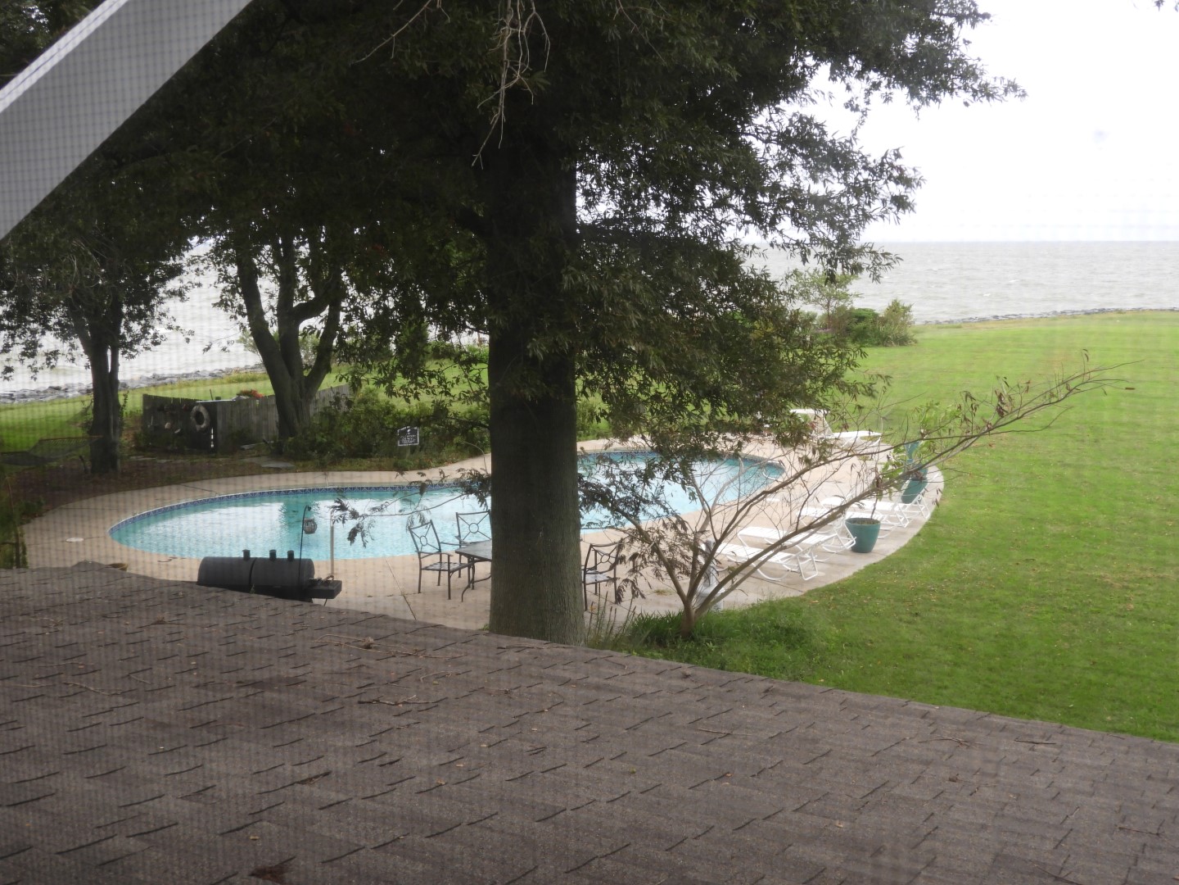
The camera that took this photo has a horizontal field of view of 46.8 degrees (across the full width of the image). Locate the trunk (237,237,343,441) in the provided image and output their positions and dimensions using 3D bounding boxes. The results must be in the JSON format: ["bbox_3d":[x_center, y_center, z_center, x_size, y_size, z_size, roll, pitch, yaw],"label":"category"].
[{"bbox_3d":[-7.090,-2.361,32.073,2.500,4.950,1.500,-2,9,-12],"label":"trunk"}]

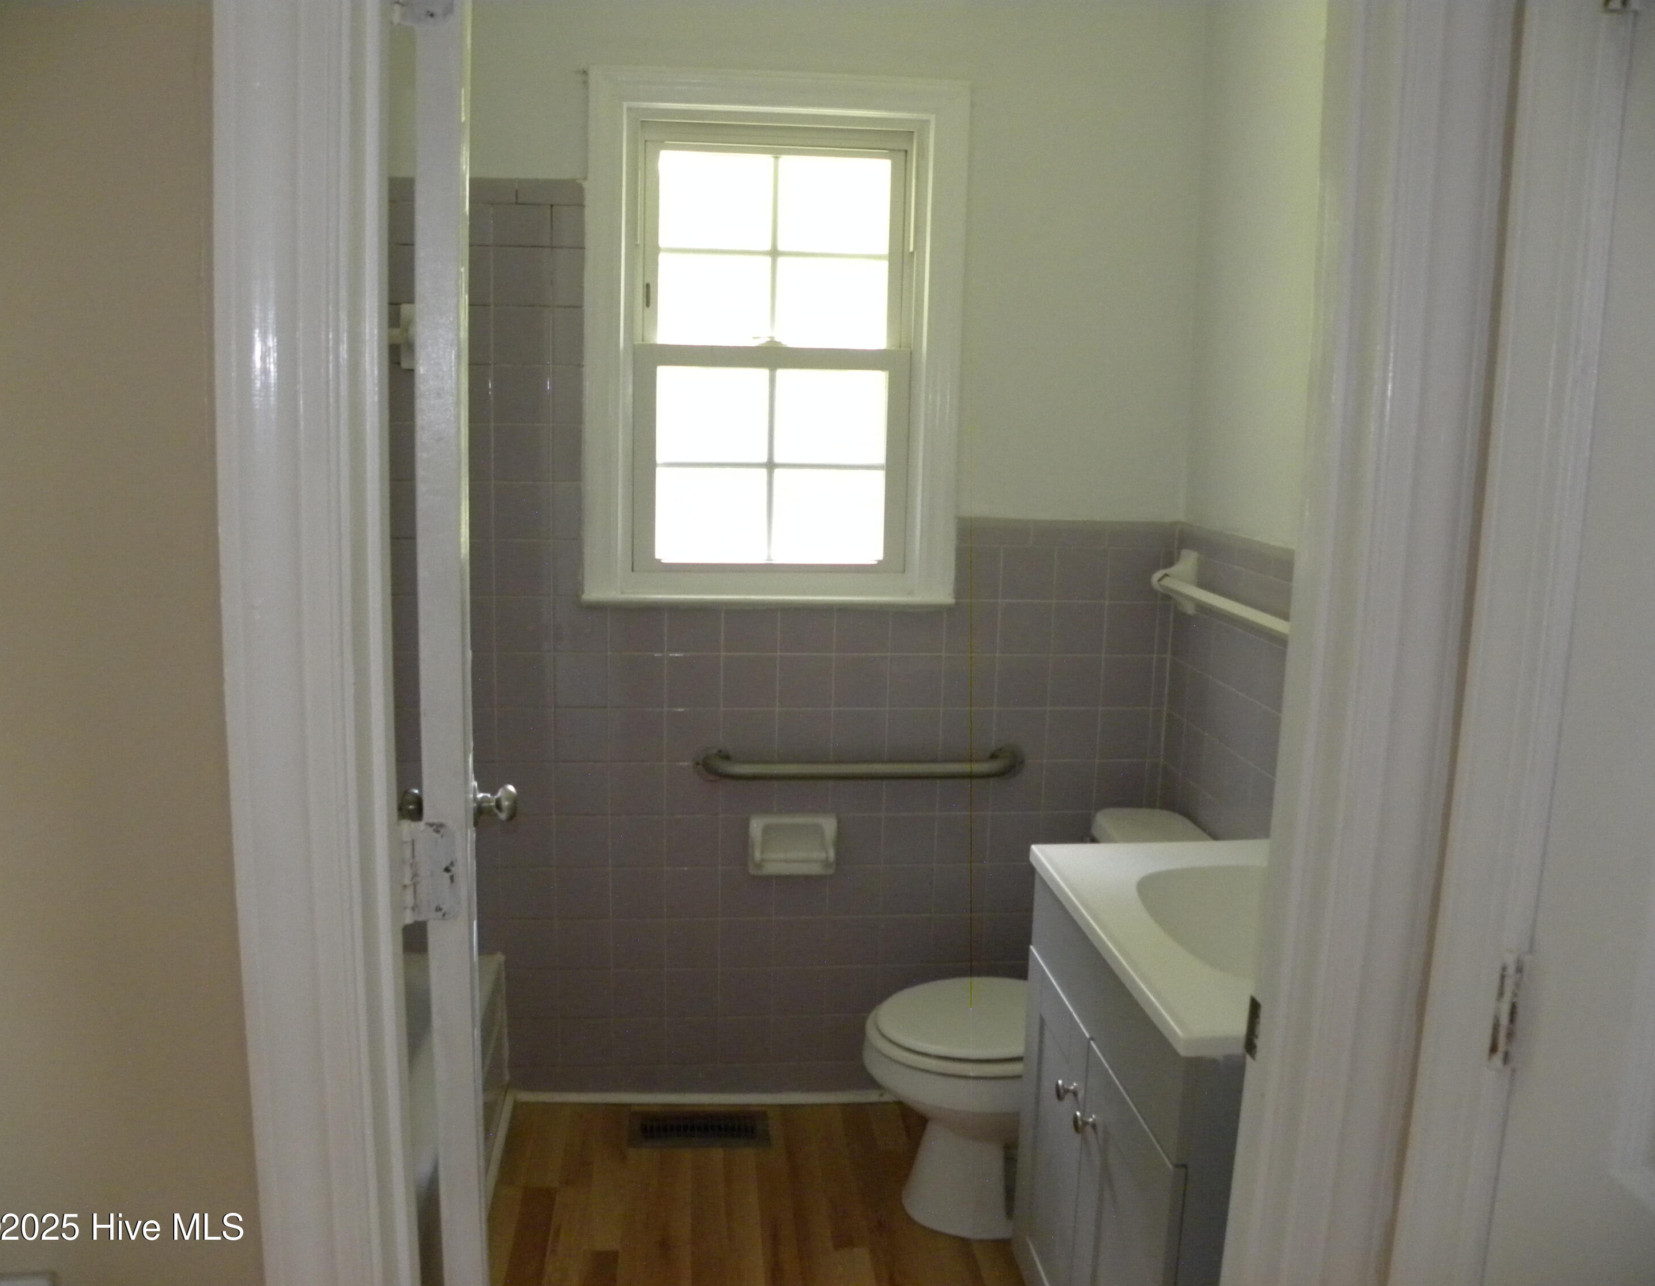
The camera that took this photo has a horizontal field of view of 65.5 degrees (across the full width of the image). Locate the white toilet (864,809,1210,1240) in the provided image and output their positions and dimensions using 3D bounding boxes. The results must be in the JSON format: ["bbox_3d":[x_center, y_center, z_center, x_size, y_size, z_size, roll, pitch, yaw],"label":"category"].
[{"bbox_3d":[0.382,0.691,2.312,0.648,0.685,0.450,0,10,-5],"label":"white toilet"}]

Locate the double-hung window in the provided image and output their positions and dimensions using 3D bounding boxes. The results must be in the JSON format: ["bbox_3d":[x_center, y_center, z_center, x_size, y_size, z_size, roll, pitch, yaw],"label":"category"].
[{"bbox_3d":[-0.099,-0.556,2.452,0.711,0.966,0.110,0,10,-5],"label":"double-hung window"}]

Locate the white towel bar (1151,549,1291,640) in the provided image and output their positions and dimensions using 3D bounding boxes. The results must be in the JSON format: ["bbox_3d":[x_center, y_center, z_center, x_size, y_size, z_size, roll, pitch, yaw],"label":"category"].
[{"bbox_3d":[0.696,-0.060,2.181,0.080,0.116,0.685,0,10,-5],"label":"white towel bar"}]

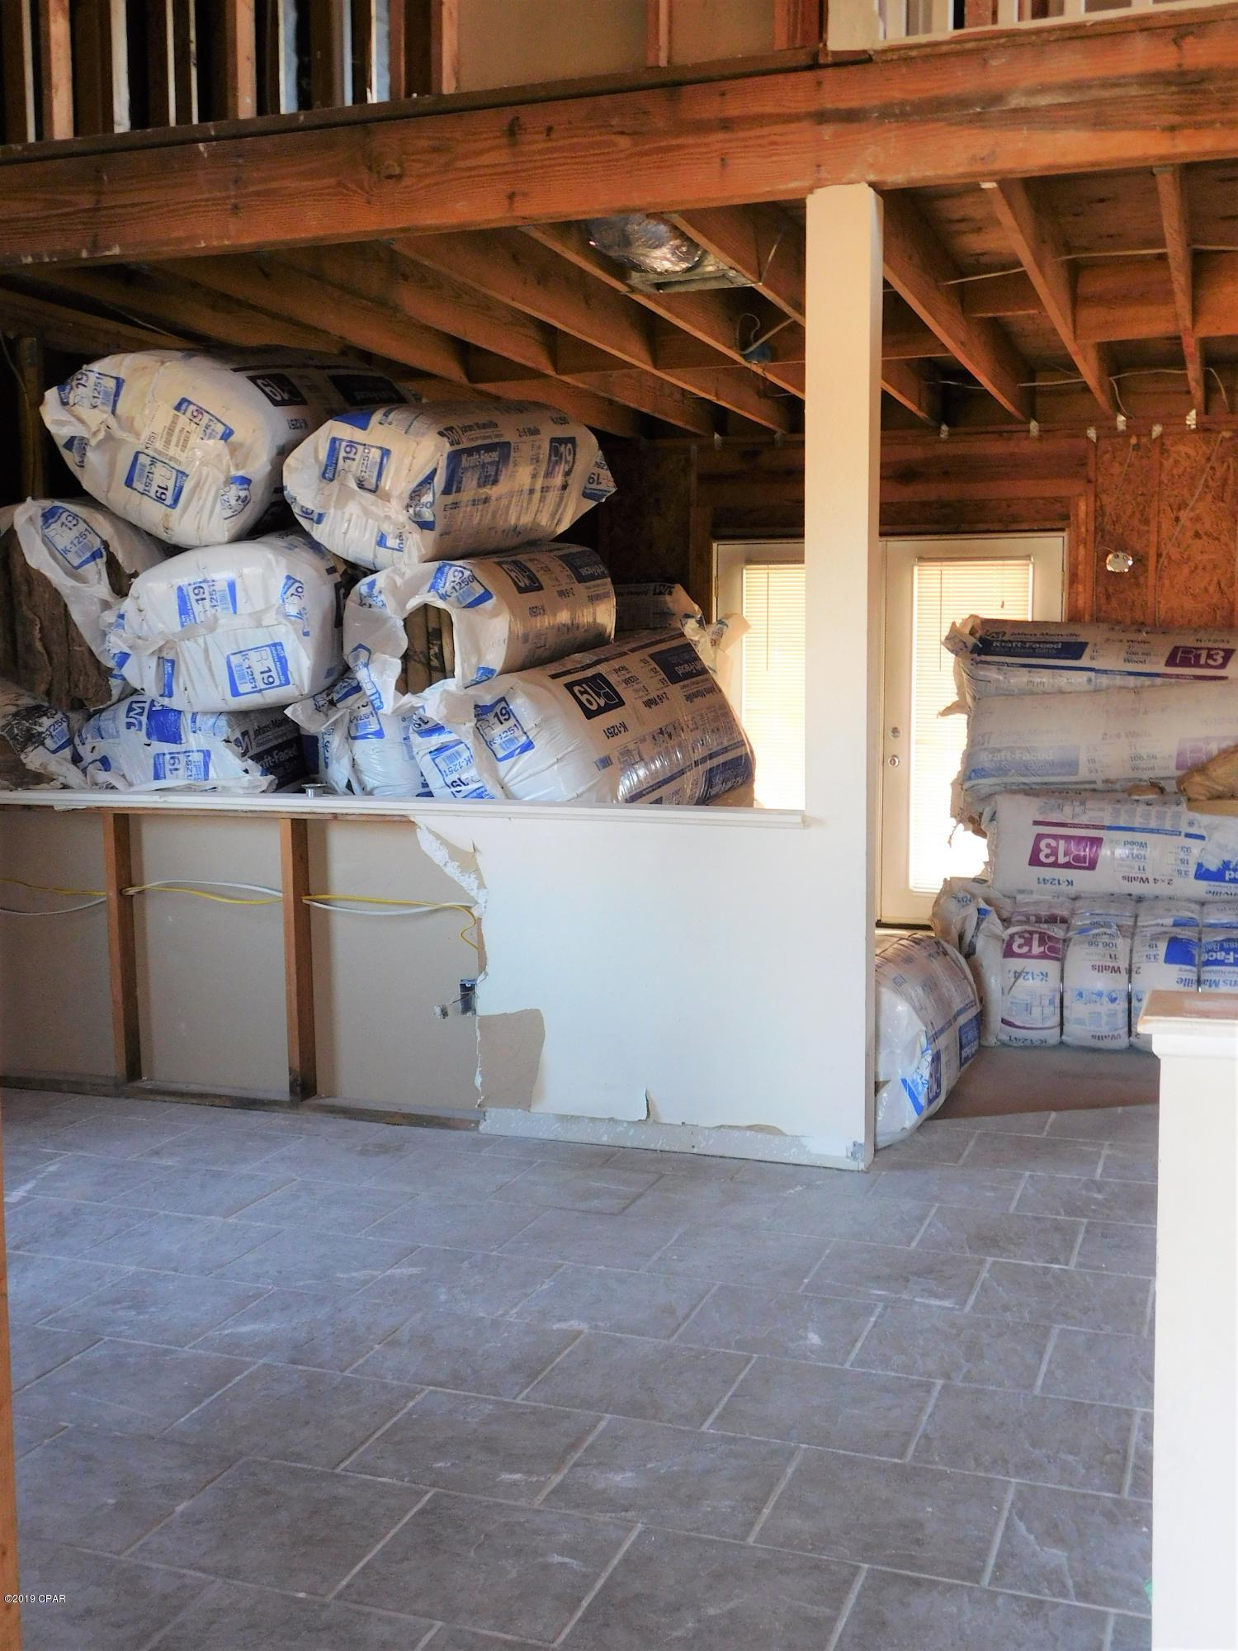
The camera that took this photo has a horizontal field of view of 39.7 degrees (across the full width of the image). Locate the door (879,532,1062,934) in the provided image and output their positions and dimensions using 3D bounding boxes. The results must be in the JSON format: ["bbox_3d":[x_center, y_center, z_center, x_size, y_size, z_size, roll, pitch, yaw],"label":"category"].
[{"bbox_3d":[1.849,-0.491,8.950,0.914,2.030,0.050,2,5,20],"label":"door"}]

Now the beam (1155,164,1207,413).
[{"bbox_3d":[2.040,-1.906,6.165,0.038,0.265,4.340,2,6,20],"label":"beam"}]

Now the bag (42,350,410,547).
[{"bbox_3d":[-1.300,-1.312,5.979,0.660,0.580,1.220,1,13,14],"label":"bag"}]

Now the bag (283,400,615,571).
[{"bbox_3d":[-0.574,-1.162,5.850,0.570,0.470,1.200,-1,12,26],"label":"bag"}]

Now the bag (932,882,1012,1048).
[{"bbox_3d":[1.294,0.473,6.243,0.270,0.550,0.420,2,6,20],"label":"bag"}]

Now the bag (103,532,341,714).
[{"bbox_3d":[-1.121,-0.728,5.905,0.640,0.520,1.220,1,10,12],"label":"bag"}]

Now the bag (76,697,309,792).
[{"bbox_3d":[-1.235,-0.208,5.820,0.600,0.460,1.150,-3,5,26],"label":"bag"}]

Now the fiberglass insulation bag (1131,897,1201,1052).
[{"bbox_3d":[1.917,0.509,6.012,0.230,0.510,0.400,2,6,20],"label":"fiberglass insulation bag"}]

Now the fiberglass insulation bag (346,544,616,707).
[{"bbox_3d":[-0.405,-0.695,5.705,0.500,0.450,1.150,2,10,19],"label":"fiberglass insulation bag"}]

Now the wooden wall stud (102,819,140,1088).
[{"bbox_3d":[-1.519,0.374,5.282,0.038,0.830,0.089,2,6,20],"label":"wooden wall stud"}]

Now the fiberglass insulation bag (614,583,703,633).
[{"bbox_3d":[-0.126,-0.749,6.850,0.550,0.460,1.150,-6,6,35],"label":"fiberglass insulation bag"}]

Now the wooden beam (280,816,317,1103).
[{"bbox_3d":[-0.948,0.395,5.079,0.038,0.835,0.089,2,6,20],"label":"wooden beam"}]

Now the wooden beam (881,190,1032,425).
[{"bbox_3d":[1.275,-1.931,6.437,0.038,0.265,4.340,2,6,20],"label":"wooden beam"}]

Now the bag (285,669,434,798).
[{"bbox_3d":[-0.584,-0.210,5.650,0.550,0.460,1.150,2,6,25],"label":"bag"}]

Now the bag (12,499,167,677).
[{"bbox_3d":[-1.597,-0.807,6.050,0.600,0.500,1.150,18,12,22],"label":"bag"}]

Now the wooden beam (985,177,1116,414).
[{"bbox_3d":[1.658,-1.918,6.301,0.038,0.265,4.340,2,6,20],"label":"wooden beam"}]

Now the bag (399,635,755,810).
[{"bbox_3d":[-0.090,-0.284,5.600,0.600,0.500,1.170,-16,4,38],"label":"bag"}]

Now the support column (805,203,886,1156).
[{"bbox_3d":[0.582,-0.352,4.492,0.160,2.500,0.155,2,5,20],"label":"support column"}]

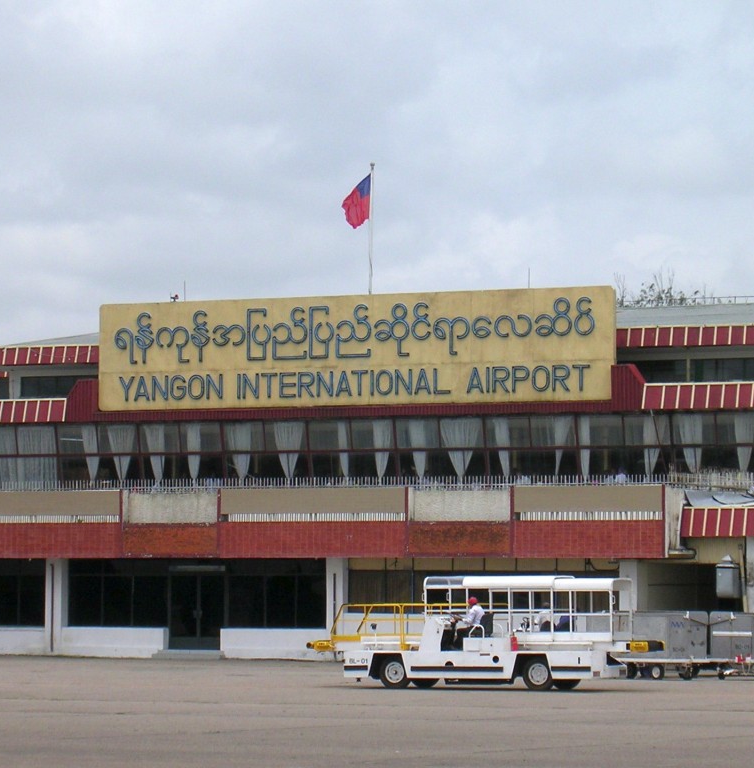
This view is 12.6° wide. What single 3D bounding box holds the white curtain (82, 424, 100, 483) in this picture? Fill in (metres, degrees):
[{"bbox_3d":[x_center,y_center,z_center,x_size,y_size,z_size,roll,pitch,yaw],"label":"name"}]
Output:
[{"bbox_3d":[-9.034,2.192,107.275,0.575,1.829,0.180,-1,-3,25],"label":"white curtain"}]

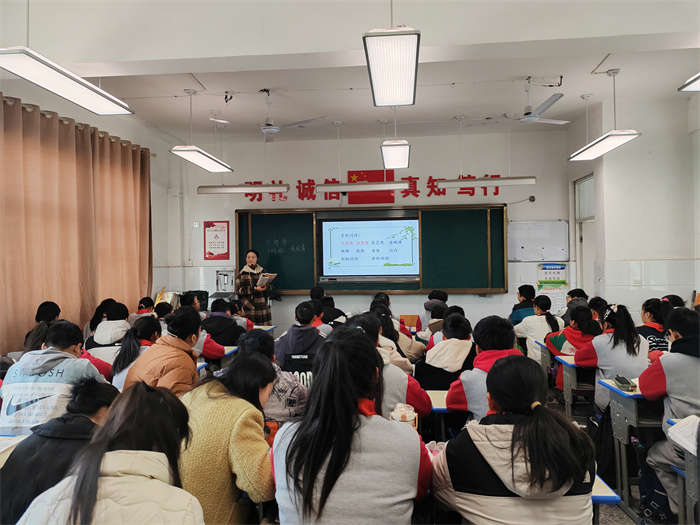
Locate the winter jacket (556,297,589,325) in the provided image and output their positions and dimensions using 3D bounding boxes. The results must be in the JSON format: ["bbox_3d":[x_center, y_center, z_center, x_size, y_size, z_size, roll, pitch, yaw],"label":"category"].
[{"bbox_3d":[2.573,0.689,6.216,0.430,0.580,0.470,0,-1,-13],"label":"winter jacket"}]

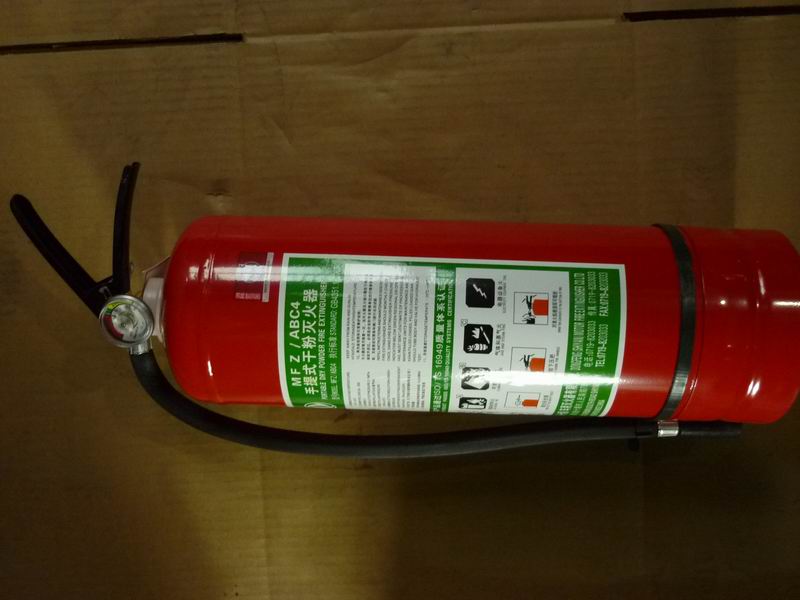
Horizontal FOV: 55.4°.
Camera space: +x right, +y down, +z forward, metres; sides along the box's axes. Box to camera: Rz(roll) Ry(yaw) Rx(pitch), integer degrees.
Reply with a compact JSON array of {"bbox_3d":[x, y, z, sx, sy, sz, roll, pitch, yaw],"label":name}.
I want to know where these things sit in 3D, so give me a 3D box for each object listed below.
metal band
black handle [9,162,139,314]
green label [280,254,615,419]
[{"bbox_3d":[0.176,0.015,0.519,0.011,0.134,0.134,2,90,3],"label":"metal band"},{"bbox_3d":[-0.230,-0.043,0.537,0.088,0.022,0.107,2,90,3],"label":"black handle"},{"bbox_3d":[0.031,0.030,0.481,0.211,0.032,0.110,2,113,3],"label":"green label"}]

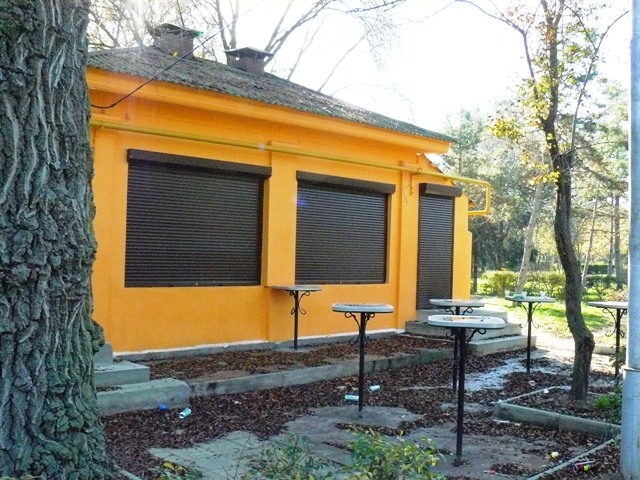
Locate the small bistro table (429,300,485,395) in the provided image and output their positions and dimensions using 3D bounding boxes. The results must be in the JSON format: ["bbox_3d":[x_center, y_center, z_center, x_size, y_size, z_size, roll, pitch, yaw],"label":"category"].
[{"bbox_3d":[1.529,1.207,7.473,0.539,1.029,0.539,2,-1,-6],"label":"small bistro table"}]

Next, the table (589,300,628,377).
[{"bbox_3d":[3.892,1.320,8.699,0.588,0.990,0.588,2,-1,-30],"label":"table"}]

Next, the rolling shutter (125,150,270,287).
[{"bbox_3d":[-1.510,-0.208,8.630,2.058,1.646,0.176,3,-2,-42],"label":"rolling shutter"}]

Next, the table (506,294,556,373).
[{"bbox_3d":[2.813,1.283,8.921,0.559,1.009,0.559,2,-1,3],"label":"table"}]

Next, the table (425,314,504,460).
[{"bbox_3d":[1.078,1.137,5.081,0.588,1.049,0.588,1,-1,14],"label":"table"}]

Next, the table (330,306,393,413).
[{"bbox_3d":[0.413,1.154,6.467,0.588,1.029,0.588,2,-1,0],"label":"table"}]

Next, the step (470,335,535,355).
[{"bbox_3d":[3.032,1.745,11.168,1.862,0.186,0.392,3,-2,-42],"label":"step"}]

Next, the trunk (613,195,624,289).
[{"bbox_3d":[16.091,0.081,36.000,0.330,5.200,0.330,1,-1,27],"label":"trunk"}]

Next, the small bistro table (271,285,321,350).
[{"bbox_3d":[-0.323,1.105,9.304,0.559,0.867,0.559,3,-1,-37],"label":"small bistro table"}]

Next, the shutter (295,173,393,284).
[{"bbox_3d":[0.453,-0.121,10.380,1.999,1.646,0.176,3,-2,-42],"label":"shutter"}]

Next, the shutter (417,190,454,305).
[{"bbox_3d":[2.112,0.176,11.782,1.029,2.087,0.157,3,-2,-42],"label":"shutter"}]

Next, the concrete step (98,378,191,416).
[{"bbox_3d":[-1.890,1.494,6.241,1.323,0.206,0.392,3,-2,-42],"label":"concrete step"}]

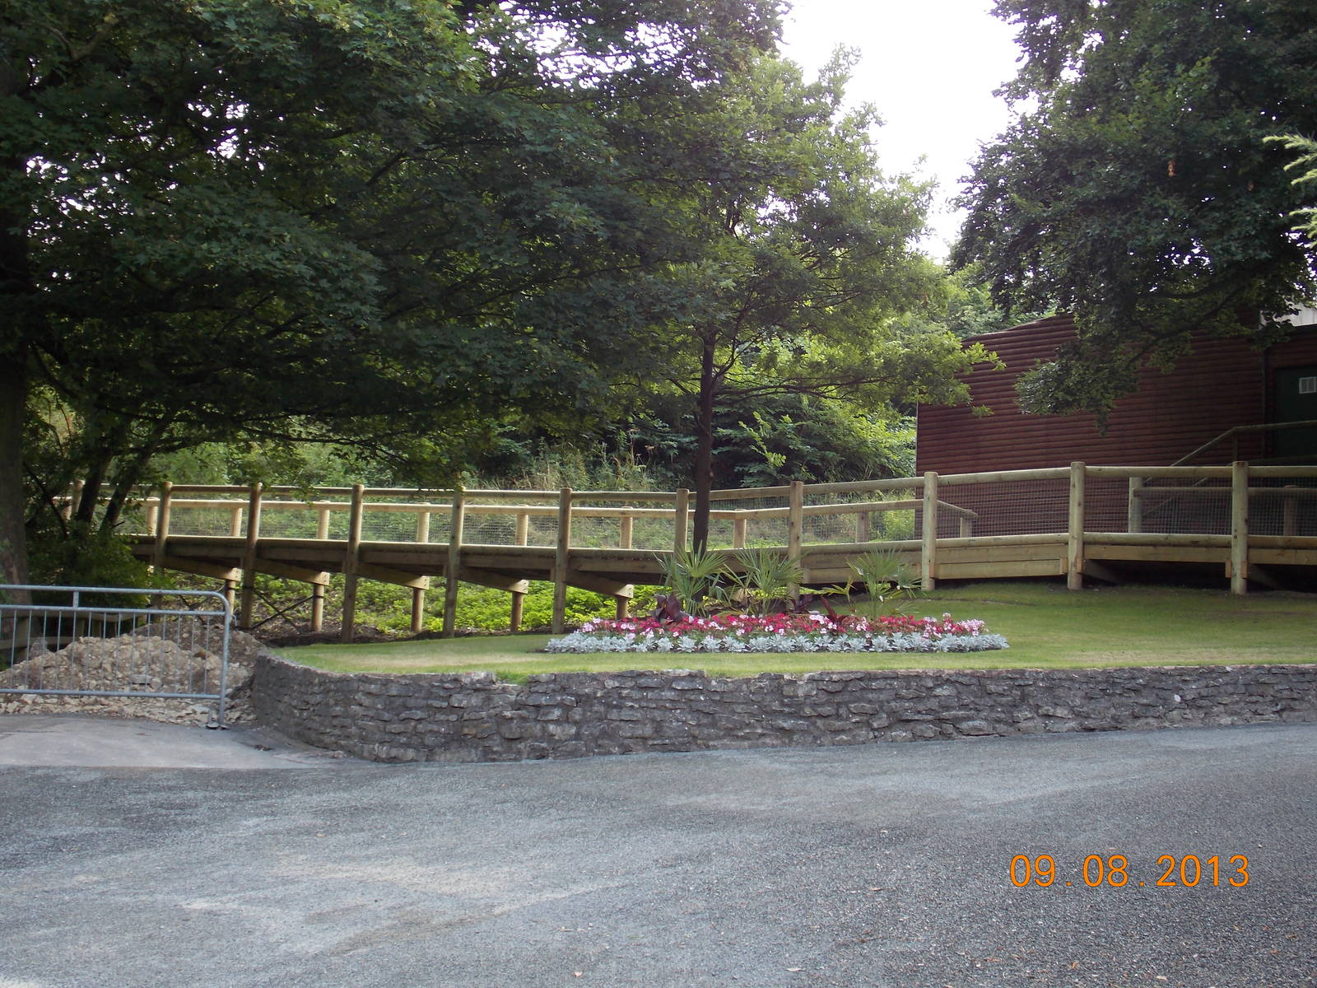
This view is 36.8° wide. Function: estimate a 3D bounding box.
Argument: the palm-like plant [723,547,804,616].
[{"bbox_3d":[0.902,0.791,17.000,0.690,0.680,0.660,0,-1,0],"label":"palm-like plant"}]

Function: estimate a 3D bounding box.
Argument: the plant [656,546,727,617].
[{"bbox_3d":[0.292,0.782,17.000,0.620,0.690,0.600,0,-1,0],"label":"plant"}]

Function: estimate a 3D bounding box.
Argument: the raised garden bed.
[{"bbox_3d":[0.978,1.146,16.500,3.900,0.330,1.800,0,-1,0],"label":"raised garden bed"}]

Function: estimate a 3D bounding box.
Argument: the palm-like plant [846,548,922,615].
[{"bbox_3d":[1.941,0.791,17.000,0.620,0.670,0.600,0,-1,0],"label":"palm-like plant"}]

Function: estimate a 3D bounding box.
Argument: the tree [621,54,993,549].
[{"bbox_3d":[1.405,-1.597,19.500,3.900,5.600,3.900,0,-1,0],"label":"tree"}]

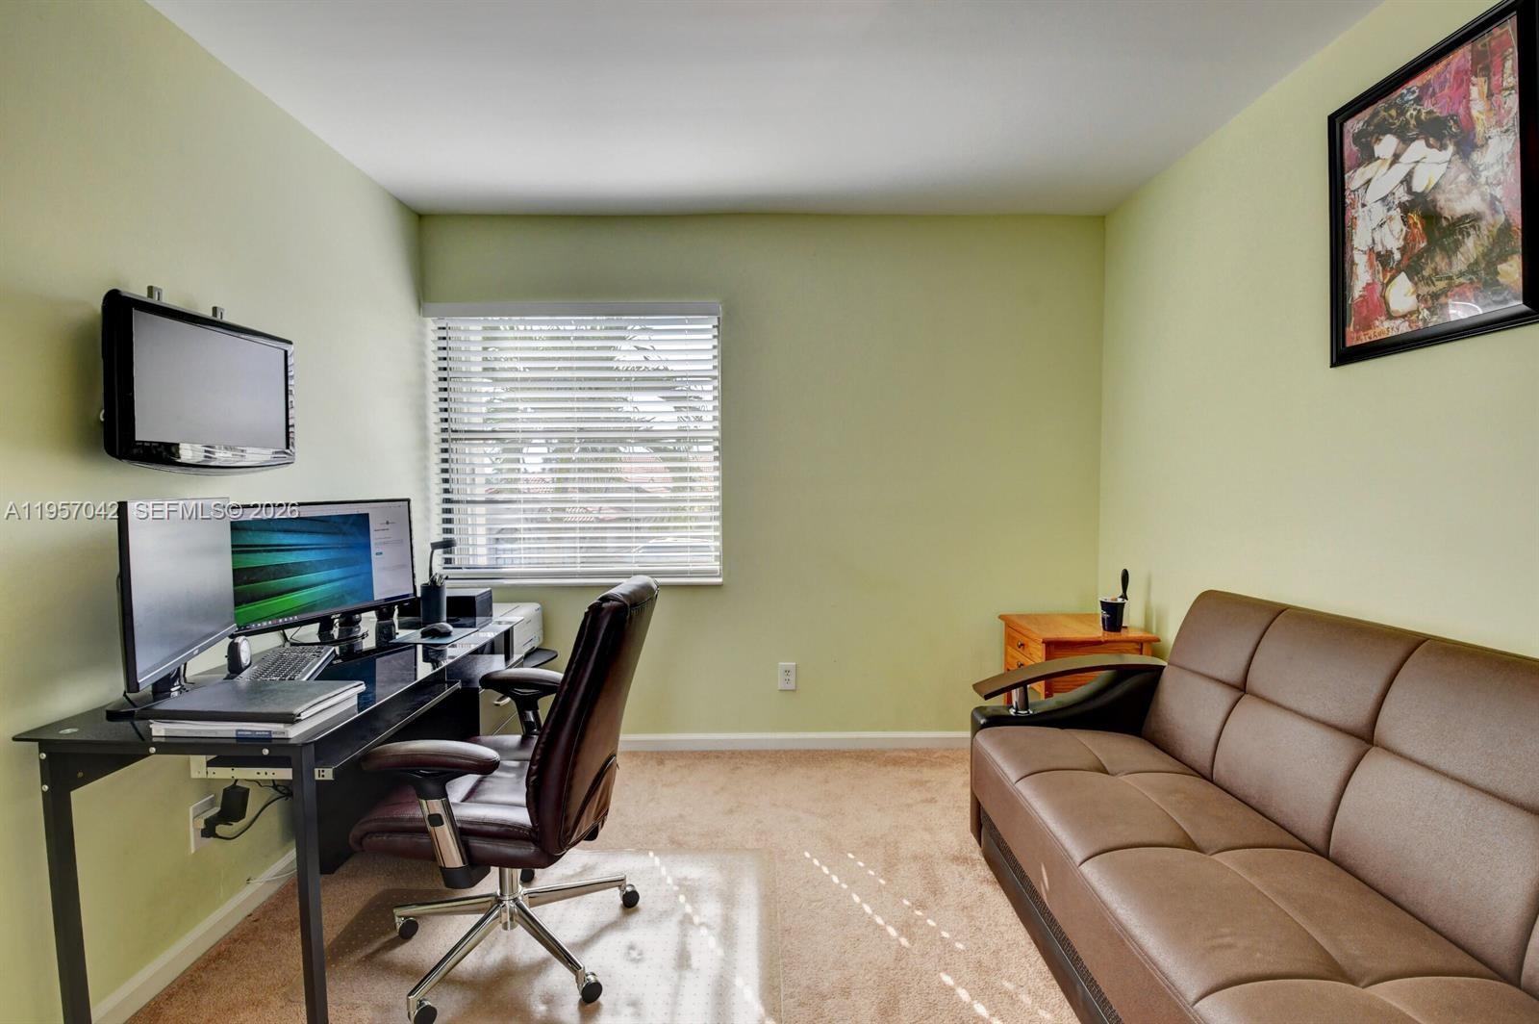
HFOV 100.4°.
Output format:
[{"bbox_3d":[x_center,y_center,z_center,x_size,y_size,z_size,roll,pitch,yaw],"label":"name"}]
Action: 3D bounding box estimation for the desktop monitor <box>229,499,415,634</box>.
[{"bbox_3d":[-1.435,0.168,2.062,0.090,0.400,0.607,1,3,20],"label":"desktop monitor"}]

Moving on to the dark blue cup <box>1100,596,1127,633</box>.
[{"bbox_3d":[1.405,0.426,2.638,0.095,0.125,0.095,0,3,0],"label":"dark blue cup"}]

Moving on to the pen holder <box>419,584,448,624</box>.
[{"bbox_3d":[-1.199,0.329,2.289,0.083,0.130,0.083,0,3,-1],"label":"pen holder"}]

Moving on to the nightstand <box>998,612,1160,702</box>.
[{"bbox_3d":[1.285,0.799,2.718,0.453,0.627,0.471,0,3,-1],"label":"nightstand"}]

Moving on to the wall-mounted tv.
[{"bbox_3d":[-1.473,-0.306,1.683,0.063,0.385,0.545,0,3,-1],"label":"wall-mounted tv"}]

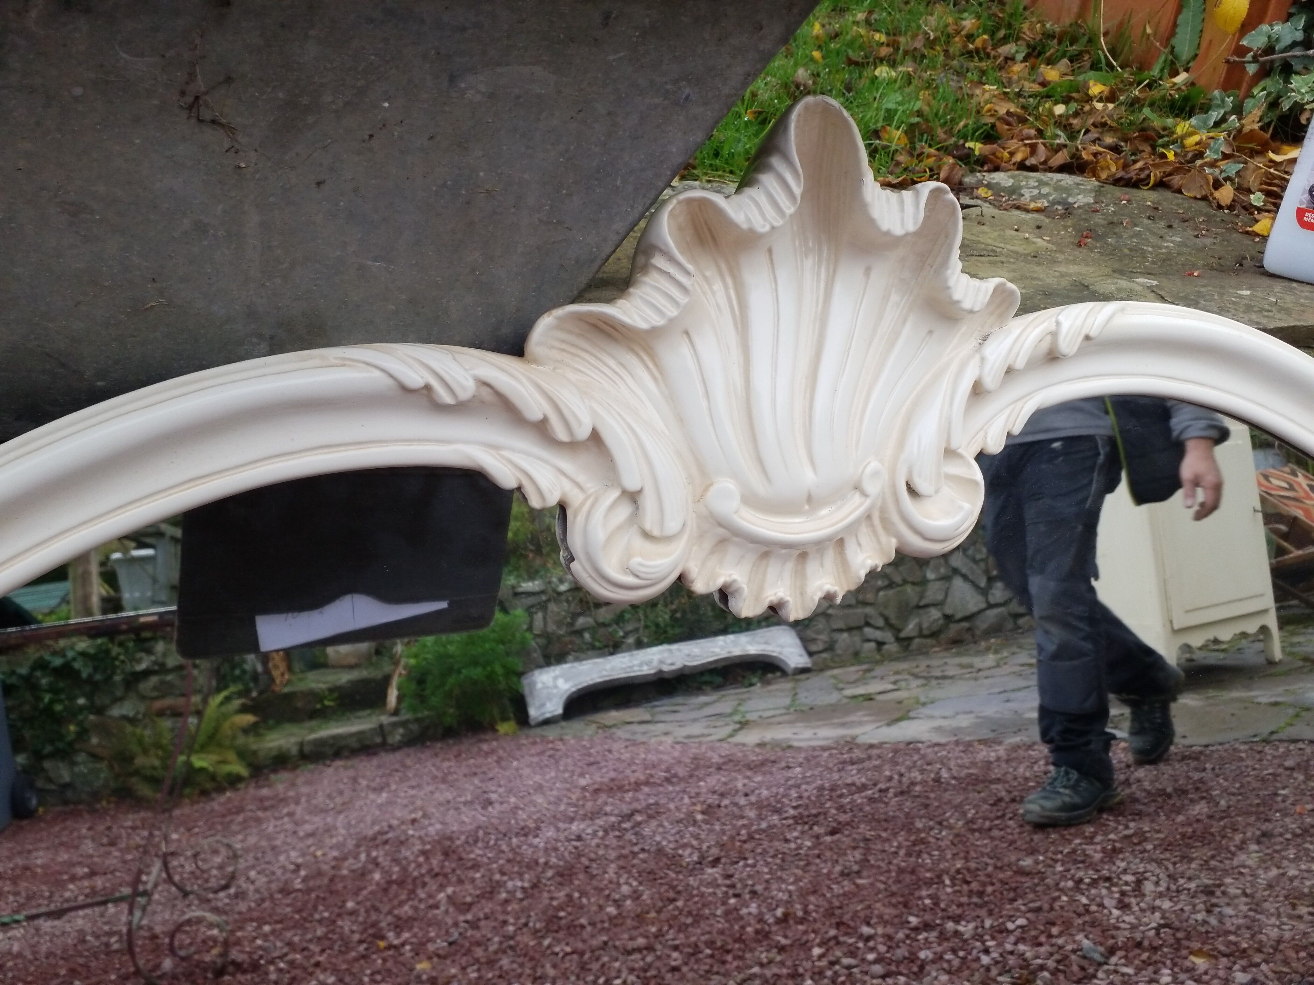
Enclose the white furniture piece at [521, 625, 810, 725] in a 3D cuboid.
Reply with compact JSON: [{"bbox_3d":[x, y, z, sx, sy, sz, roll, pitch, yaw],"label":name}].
[{"bbox_3d":[0.067,0.894,5.053,1.470,0.250,0.110,-5,-30,-30],"label":"white furniture piece"}]

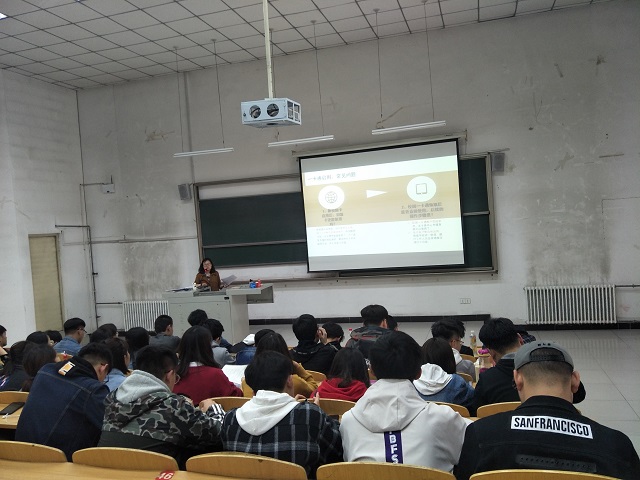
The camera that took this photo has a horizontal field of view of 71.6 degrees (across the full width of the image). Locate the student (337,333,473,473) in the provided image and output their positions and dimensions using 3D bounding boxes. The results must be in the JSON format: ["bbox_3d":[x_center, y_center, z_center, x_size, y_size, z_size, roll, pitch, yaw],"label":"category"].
[{"bbox_3d":[0.402,0.934,1.895,0.510,1.200,0.700,-3,4,16],"label":"student"}]

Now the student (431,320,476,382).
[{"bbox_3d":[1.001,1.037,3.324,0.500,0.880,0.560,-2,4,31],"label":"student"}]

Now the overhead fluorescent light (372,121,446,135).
[{"bbox_3d":[1.410,-1.787,7.071,1.200,0.080,0.120,-3,3,16],"label":"overhead fluorescent light"}]

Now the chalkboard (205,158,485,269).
[{"bbox_3d":[0.224,-0.386,8.793,5.900,2.050,0.130,-3,3,16],"label":"chalkboard"}]

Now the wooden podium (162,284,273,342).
[{"bbox_3d":[-1.799,1.441,8.186,1.940,1.100,0.700,-3,4,16],"label":"wooden podium"}]

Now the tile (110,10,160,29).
[{"bbox_3d":[-2.894,-3.454,6.985,0.600,0.030,0.560,-3,3,16],"label":"tile"}]

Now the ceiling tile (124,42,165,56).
[{"bbox_3d":[-3.169,-3.498,8.134,0.600,0.030,0.560,-3,3,16],"label":"ceiling tile"}]

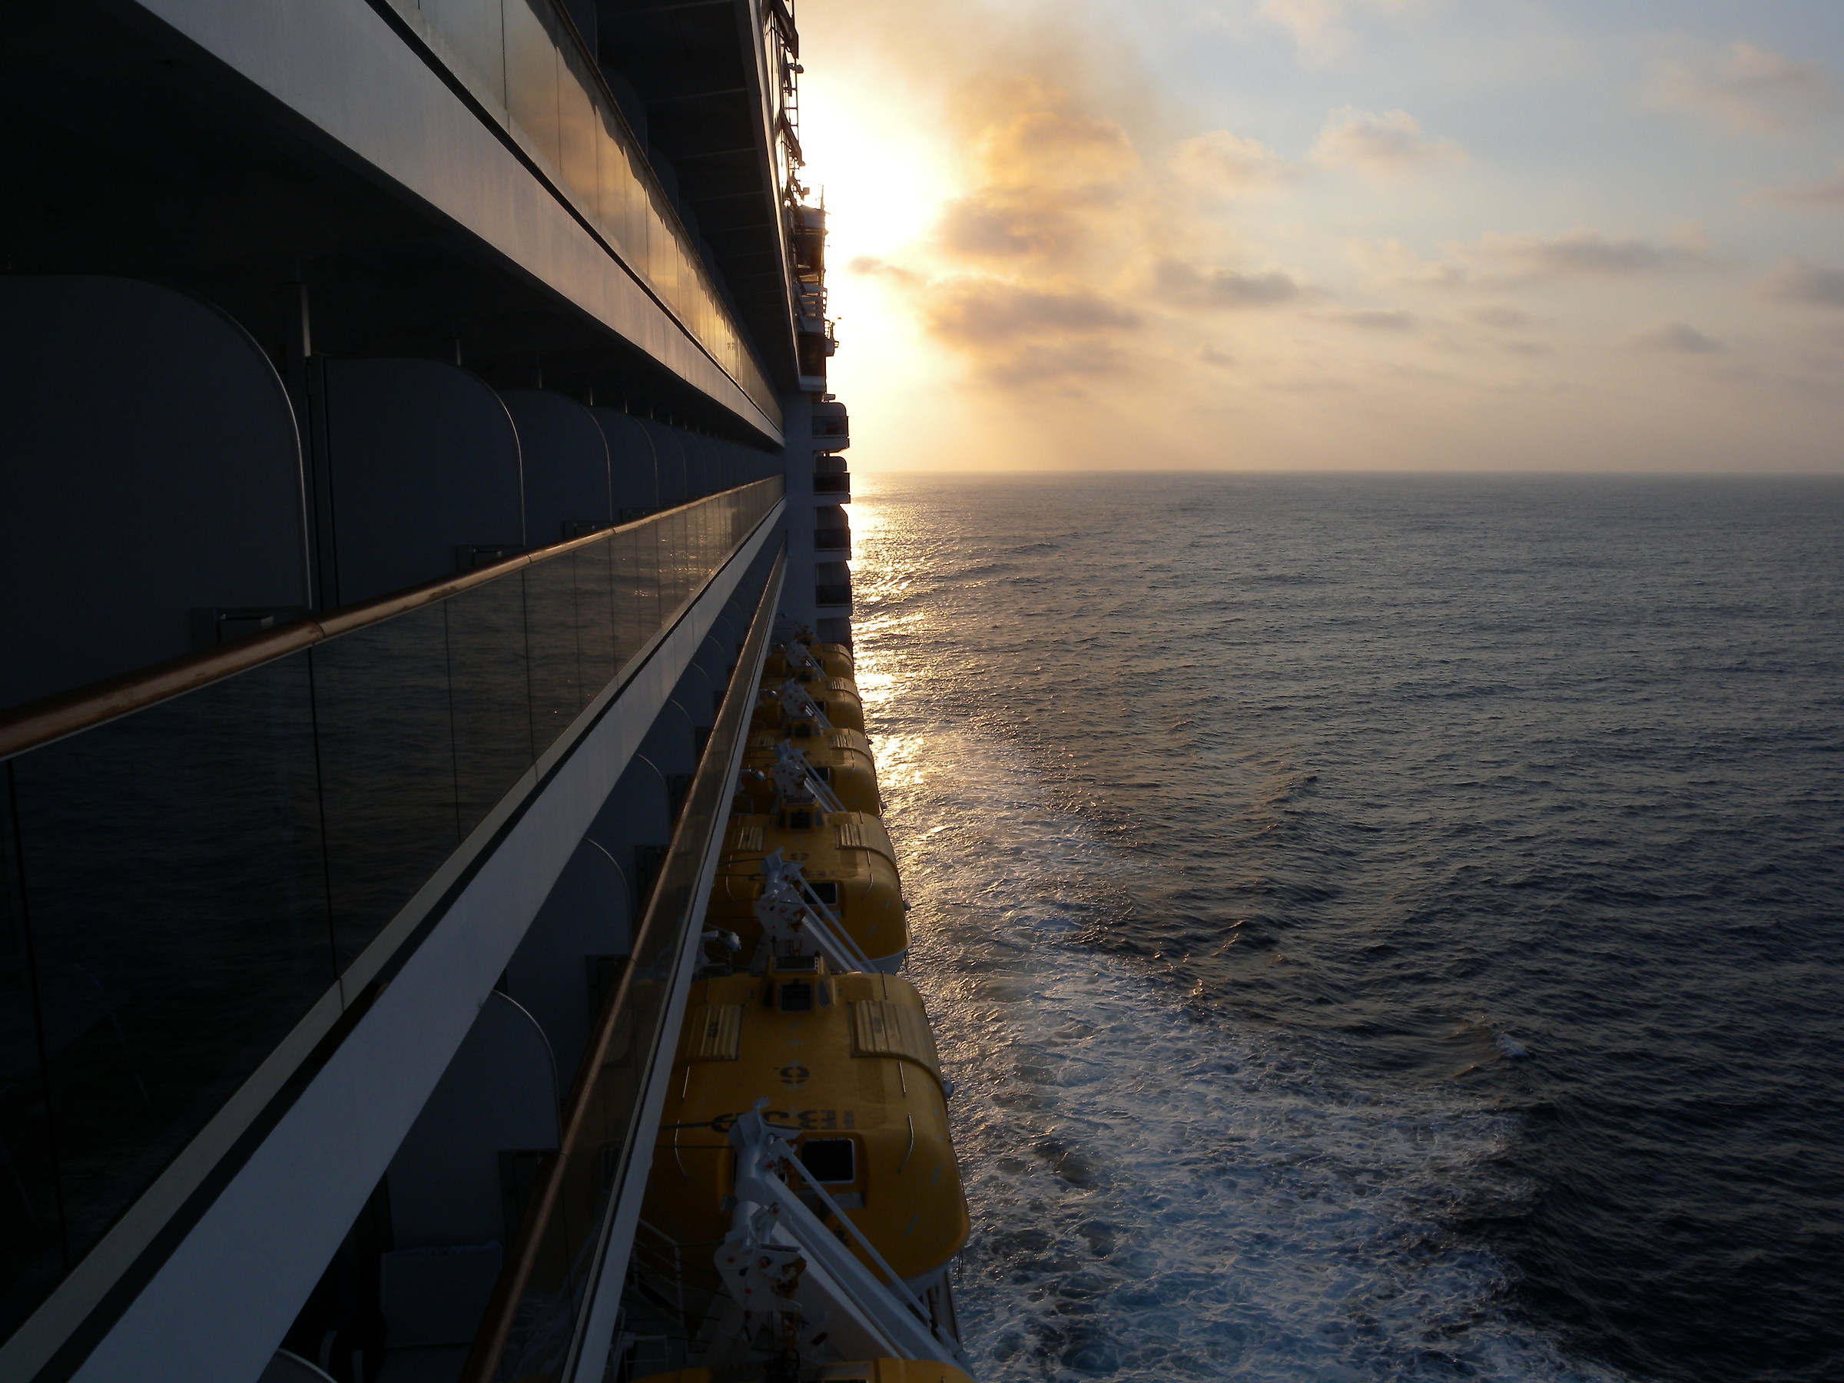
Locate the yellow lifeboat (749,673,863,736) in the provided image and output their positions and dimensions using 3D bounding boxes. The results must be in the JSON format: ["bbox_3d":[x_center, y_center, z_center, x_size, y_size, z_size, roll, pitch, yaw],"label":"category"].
[{"bbox_3d":[-4.251,0.927,54.086,4.300,3.200,9.300,-1,9,-4],"label":"yellow lifeboat"}]

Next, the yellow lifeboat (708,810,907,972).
[{"bbox_3d":[-2.571,4.271,32.102,4.300,3.200,9.300,-1,9,-4],"label":"yellow lifeboat"}]

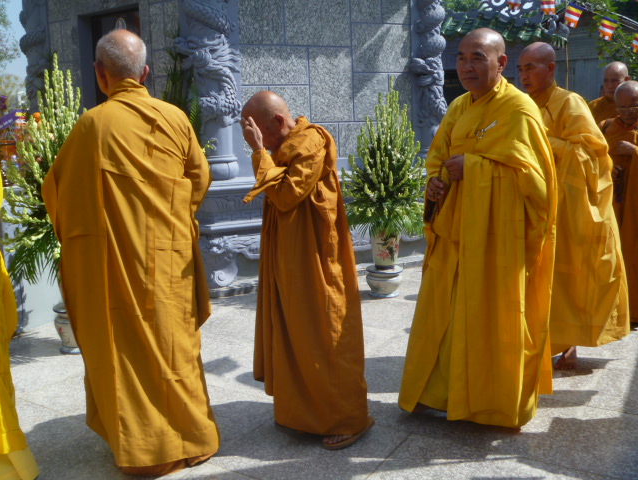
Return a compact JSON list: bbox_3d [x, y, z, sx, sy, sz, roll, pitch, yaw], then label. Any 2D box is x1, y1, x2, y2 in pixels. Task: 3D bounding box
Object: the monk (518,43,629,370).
[{"bbox_3d":[1.306,-0.179,3.420,0.550,1.660,0.460,9,16,42],"label":"monk"}]

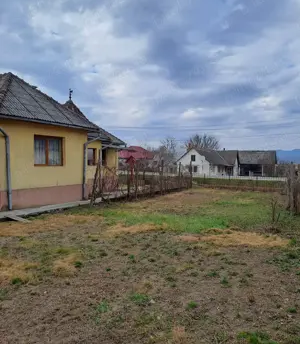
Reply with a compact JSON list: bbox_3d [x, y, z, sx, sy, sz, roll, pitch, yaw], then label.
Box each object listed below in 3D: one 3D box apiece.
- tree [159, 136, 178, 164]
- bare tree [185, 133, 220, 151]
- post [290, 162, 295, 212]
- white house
[{"bbox_3d":[4.300,-3.850,67.000,4.700,8.600,4.600,0,1,0],"label":"tree"},{"bbox_3d":[13.300,-4.800,73.500,9.200,10.200,8.800,0,1,0],"label":"bare tree"},{"bbox_3d":[5.030,0.540,10.200,0.130,1.740,0.140,0,1,0],"label":"post"},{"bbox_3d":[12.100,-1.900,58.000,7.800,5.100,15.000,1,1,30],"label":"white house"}]

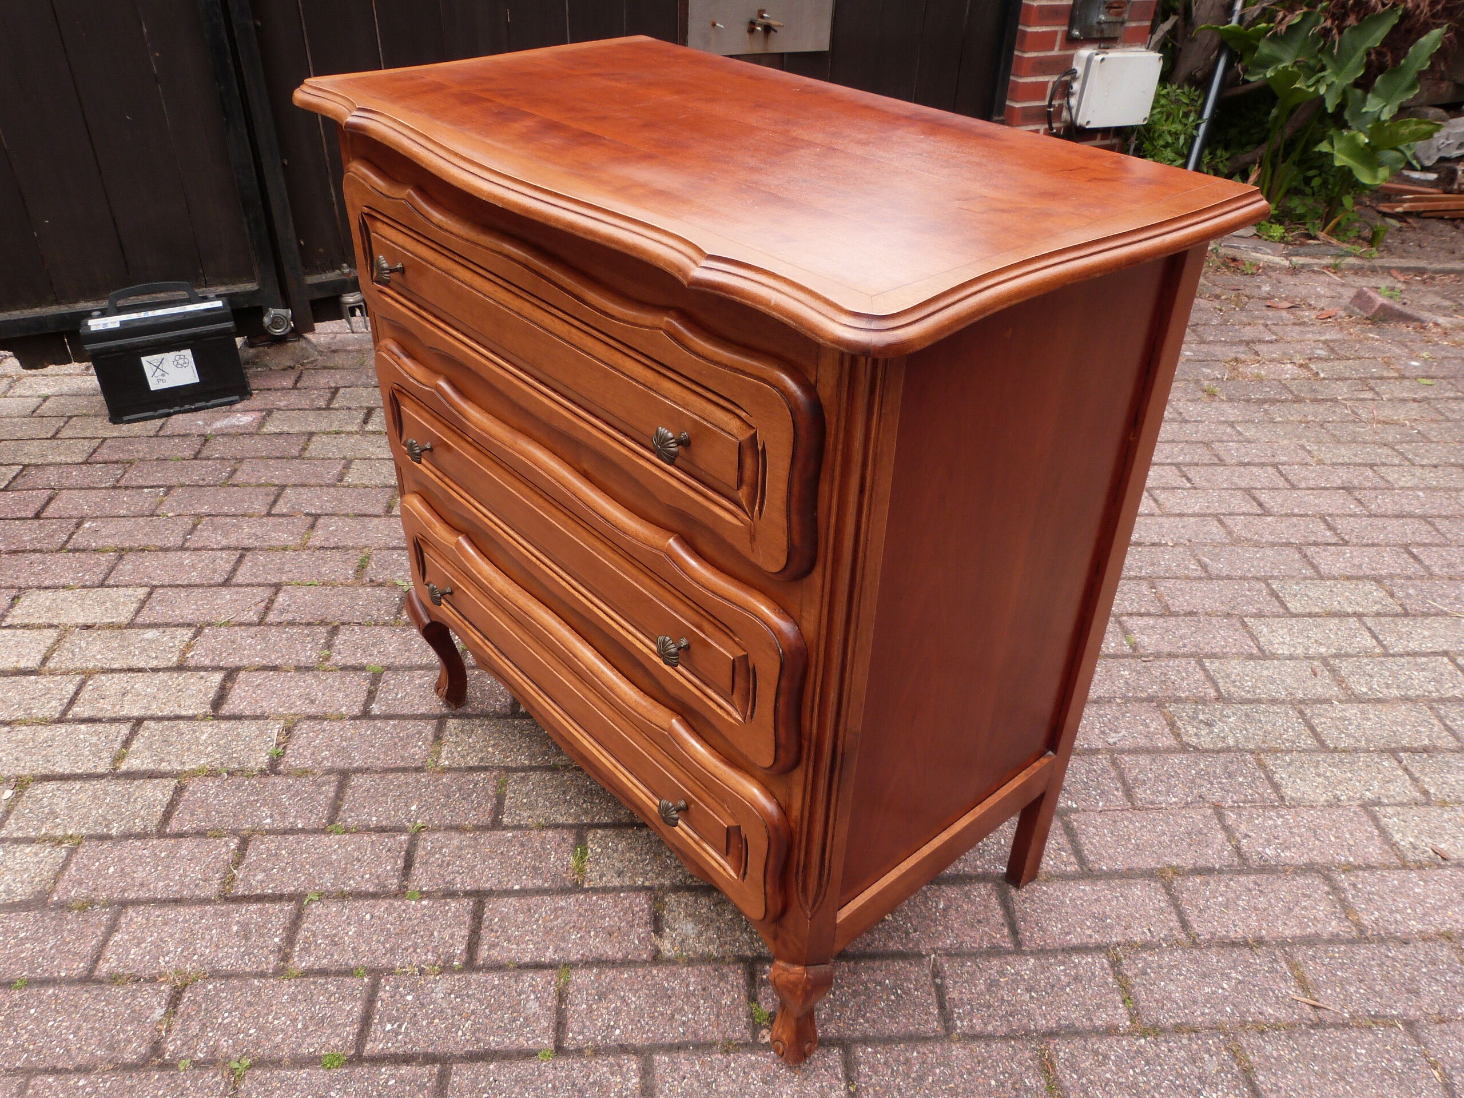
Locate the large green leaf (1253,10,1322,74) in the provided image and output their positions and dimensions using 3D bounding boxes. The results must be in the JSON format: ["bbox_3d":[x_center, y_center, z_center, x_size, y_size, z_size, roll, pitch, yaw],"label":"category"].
[{"bbox_3d":[1.665,-1.517,3.176,0.210,0.190,0.110,23,39,16],"label":"large green leaf"}]

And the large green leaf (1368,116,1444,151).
[{"bbox_3d":[2.066,-1.274,3.239,0.240,0.100,0.110,-11,21,40],"label":"large green leaf"}]

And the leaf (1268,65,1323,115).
[{"bbox_3d":[1.703,-1.388,3.203,0.160,0.150,0.120,17,37,21],"label":"leaf"}]

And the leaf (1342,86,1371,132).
[{"bbox_3d":[1.949,-1.360,3.279,0.120,0.160,0.070,27,41,17],"label":"leaf"}]

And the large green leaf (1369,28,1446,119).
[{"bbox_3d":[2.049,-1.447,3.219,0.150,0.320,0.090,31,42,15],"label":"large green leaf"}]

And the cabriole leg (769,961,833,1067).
[{"bbox_3d":[0.069,0.454,1.038,0.060,0.172,0.054,-25,42,-33],"label":"cabriole leg"}]

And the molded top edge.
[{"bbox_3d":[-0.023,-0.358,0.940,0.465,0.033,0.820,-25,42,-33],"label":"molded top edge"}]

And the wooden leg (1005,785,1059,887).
[{"bbox_3d":[0.350,0.330,1.236,0.032,0.163,0.025,-25,42,-33],"label":"wooden leg"}]

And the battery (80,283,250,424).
[{"bbox_3d":[-1.210,-0.440,2.252,0.276,0.238,0.175,-16,38,-23],"label":"battery"}]

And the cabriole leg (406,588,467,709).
[{"bbox_3d":[-0.396,0.144,1.475,0.064,0.176,0.056,-25,42,-33],"label":"cabriole leg"}]

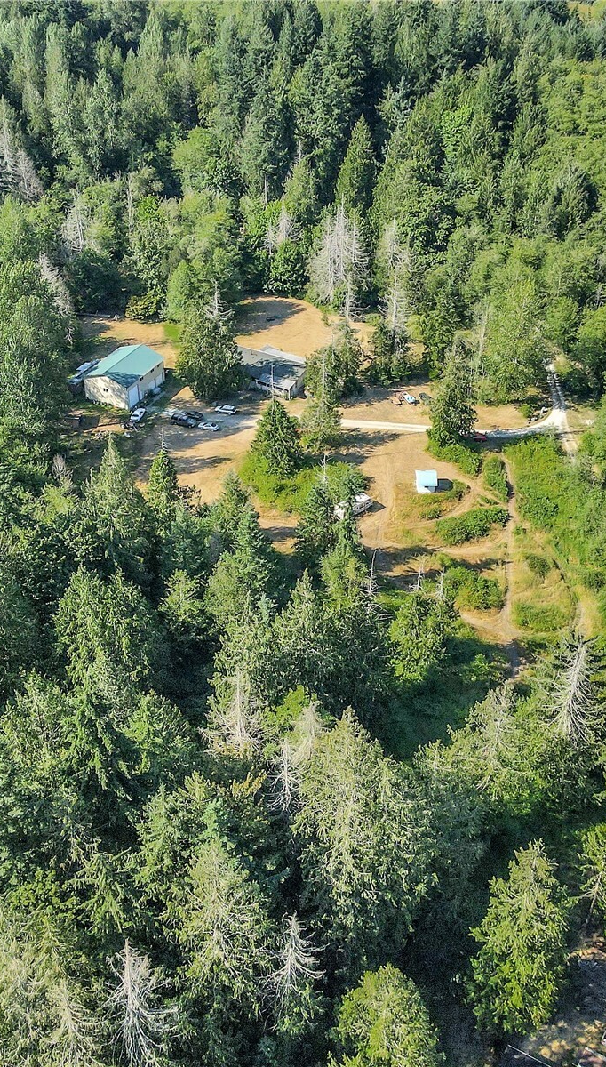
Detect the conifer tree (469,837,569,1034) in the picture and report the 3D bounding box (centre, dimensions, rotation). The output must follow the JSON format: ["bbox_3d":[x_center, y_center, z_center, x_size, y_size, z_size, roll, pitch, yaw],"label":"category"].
[{"bbox_3d":[22.124,38.702,96.759,10.147,25.356,10.147,0,34,0],"label":"conifer tree"}]

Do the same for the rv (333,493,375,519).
[{"bbox_3d":[8.891,-4.298,176.757,6.900,2.850,2.500,-24,40,-32],"label":"rv"}]

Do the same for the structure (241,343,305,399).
[{"bbox_3d":[-8.064,-37.198,221.450,21.000,5.300,12.200,20,39,28],"label":"structure"}]

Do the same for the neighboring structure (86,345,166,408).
[{"bbox_3d":[-38.704,-34.631,215.240,10.767,7.313,15.726,13,36,18],"label":"neighboring structure"}]

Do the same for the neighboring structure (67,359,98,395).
[{"bbox_3d":[-48.219,-34.787,219.021,3.800,3.400,9.500,13,36,18],"label":"neighboring structure"}]

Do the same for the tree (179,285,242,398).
[{"bbox_3d":[-20.249,-40.791,209.428,13.717,24.372,13.717,0,34,0],"label":"tree"}]

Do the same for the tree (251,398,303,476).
[{"bbox_3d":[-5.020,-18.774,186.760,10.253,14.744,10.253,0,34,0],"label":"tree"}]

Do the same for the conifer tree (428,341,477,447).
[{"bbox_3d":[29.867,-27.488,193.083,9.673,21.626,9.673,0,34,0],"label":"conifer tree"}]

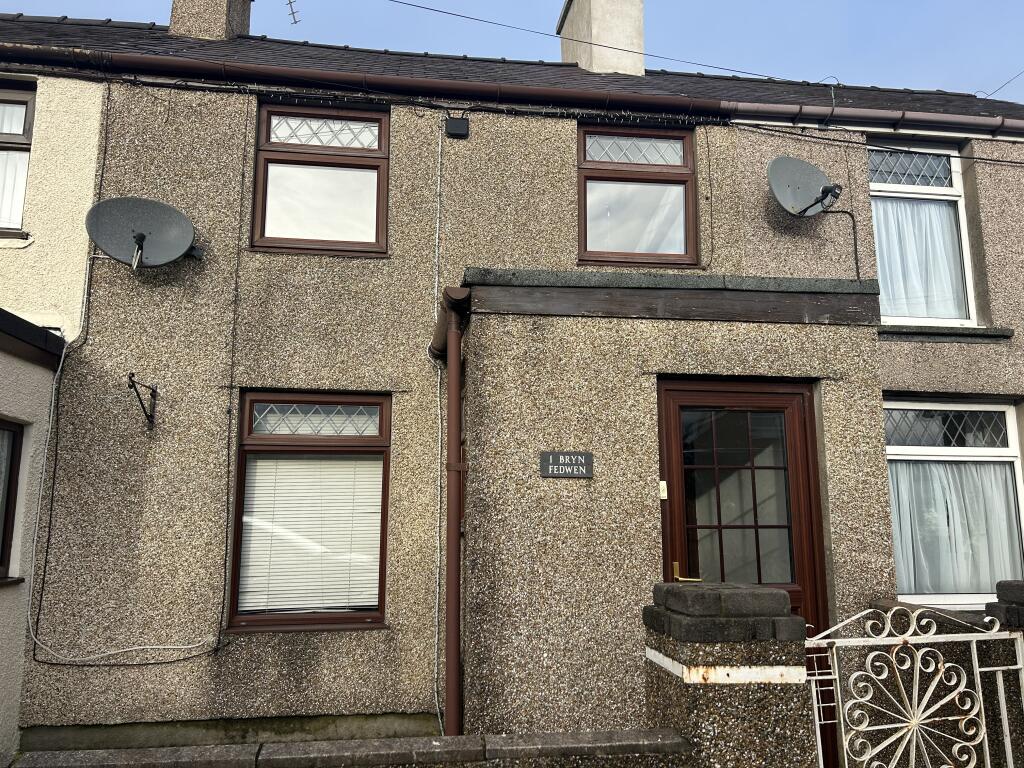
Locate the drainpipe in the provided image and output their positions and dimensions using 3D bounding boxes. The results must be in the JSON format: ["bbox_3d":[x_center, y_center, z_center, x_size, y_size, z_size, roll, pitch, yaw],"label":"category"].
[{"bbox_3d":[-0.379,0.900,4.401,0.200,2.600,1.450,1,-9,-7],"label":"drainpipe"}]

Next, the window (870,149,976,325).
[{"bbox_3d":[3.195,-1.158,6.116,0.900,1.450,0.100,1,-9,-7],"label":"window"}]

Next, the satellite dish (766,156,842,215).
[{"bbox_3d":[2.124,-1.433,5.444,0.610,0.520,0.460,4,-10,-27],"label":"satellite dish"}]

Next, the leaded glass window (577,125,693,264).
[{"bbox_3d":[0.926,-1.399,5.765,0.920,1.090,0.100,1,-9,-7],"label":"leaded glass window"}]

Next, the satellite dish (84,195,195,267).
[{"bbox_3d":[-2.328,-0.986,4.832,0.620,0.520,0.460,4,-10,-27],"label":"satellite dish"}]

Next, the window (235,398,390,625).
[{"bbox_3d":[-1.327,0.835,5.141,0.990,1.555,0.100,1,-9,-7],"label":"window"}]

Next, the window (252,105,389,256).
[{"bbox_3d":[-1.345,-1.444,5.495,0.930,1.090,0.100,1,-9,-7],"label":"window"}]

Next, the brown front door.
[{"bbox_3d":[1.204,1.021,4.045,0.910,2.050,0.100,1,-9,-7],"label":"brown front door"}]

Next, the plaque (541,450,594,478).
[{"bbox_3d":[0.279,0.410,3.885,0.266,0.131,0.015,1,-9,-7],"label":"plaque"}]

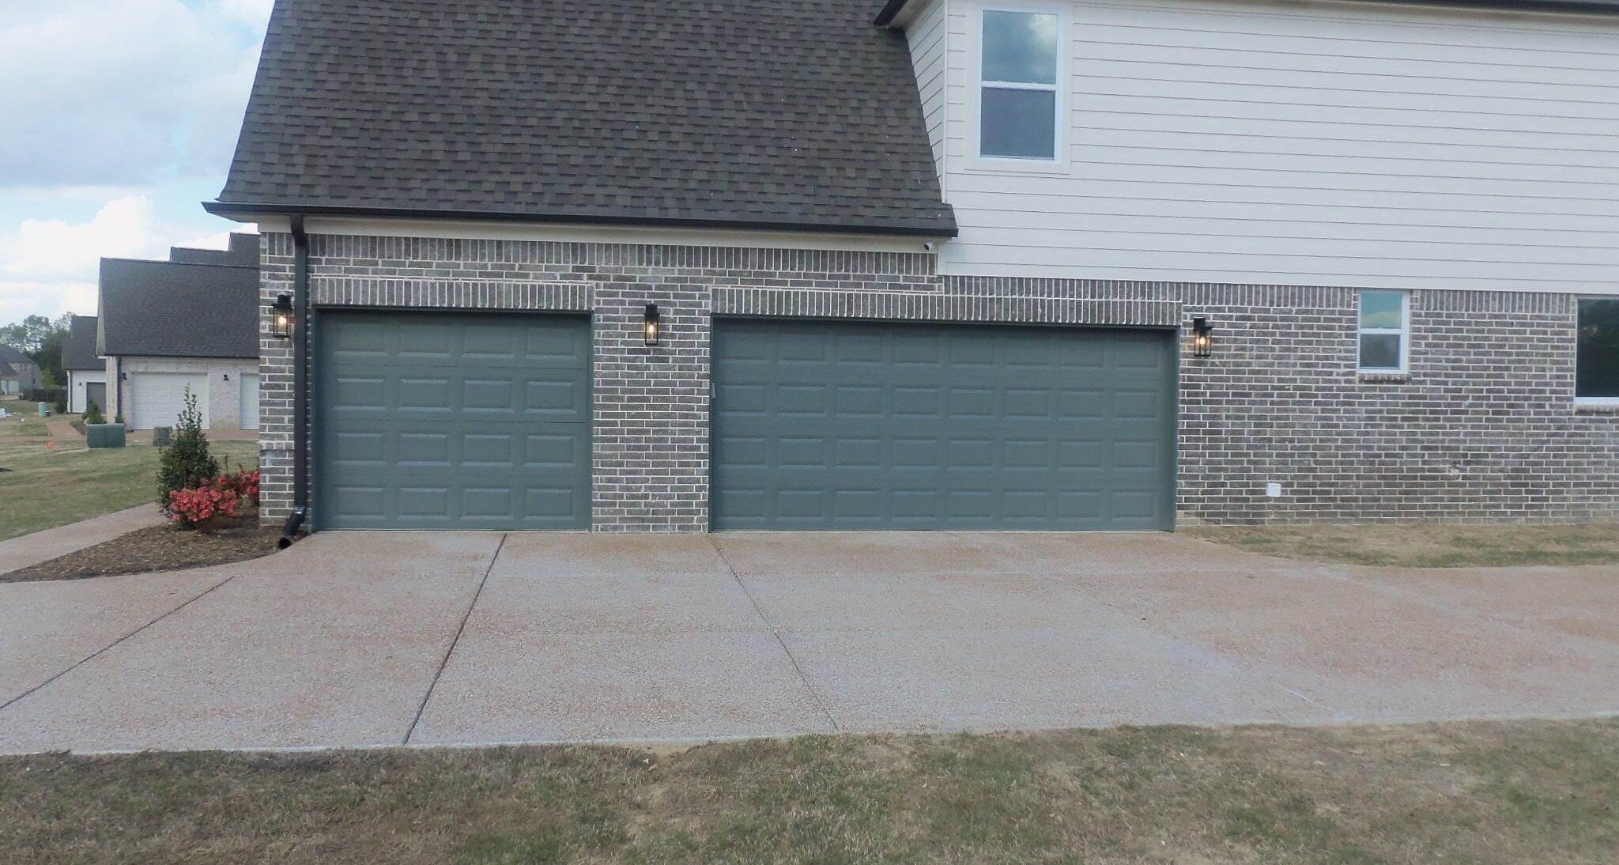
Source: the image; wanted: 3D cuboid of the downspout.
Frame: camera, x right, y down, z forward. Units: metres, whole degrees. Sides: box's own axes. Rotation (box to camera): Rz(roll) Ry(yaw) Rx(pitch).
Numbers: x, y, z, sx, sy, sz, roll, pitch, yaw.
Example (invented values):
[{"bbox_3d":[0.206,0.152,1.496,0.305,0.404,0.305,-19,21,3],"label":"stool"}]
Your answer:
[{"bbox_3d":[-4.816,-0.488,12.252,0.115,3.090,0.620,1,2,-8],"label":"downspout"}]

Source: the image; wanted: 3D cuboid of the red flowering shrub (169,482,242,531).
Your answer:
[{"bbox_3d":[-5.791,0.706,12.631,0.644,0.424,0.680,1,2,-8],"label":"red flowering shrub"}]

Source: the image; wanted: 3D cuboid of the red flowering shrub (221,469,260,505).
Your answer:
[{"bbox_3d":[-6.092,0.606,14.354,0.640,0.407,0.640,1,2,-8],"label":"red flowering shrub"}]

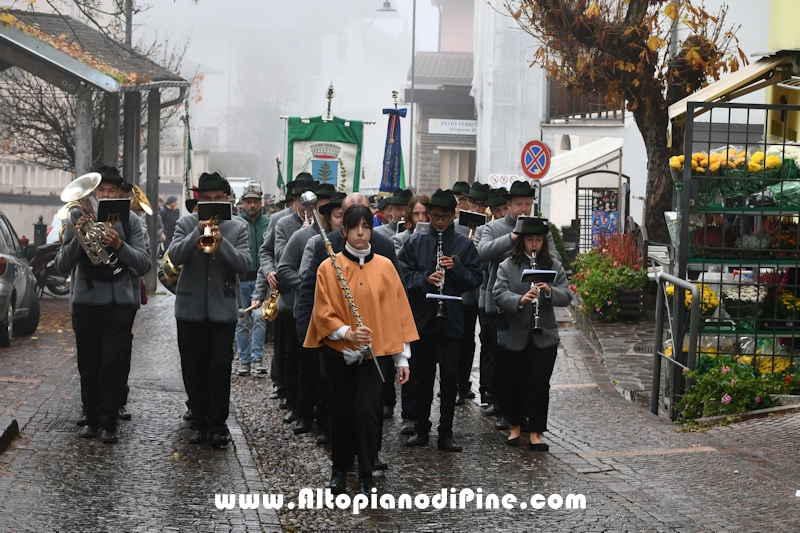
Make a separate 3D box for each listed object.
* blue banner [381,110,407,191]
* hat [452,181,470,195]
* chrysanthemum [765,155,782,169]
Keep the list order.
[{"bbox_3d":[-0.065,-1.143,17.300,0.260,0.880,0.130,3,3,6],"label":"blue banner"},{"bbox_3d":[0.582,-0.725,16.000,0.240,0.135,0.280,3,3,30],"label":"hat"},{"bbox_3d":[2.953,-0.830,13.700,0.140,0.115,0.140,2,3,17],"label":"chrysanthemum"}]

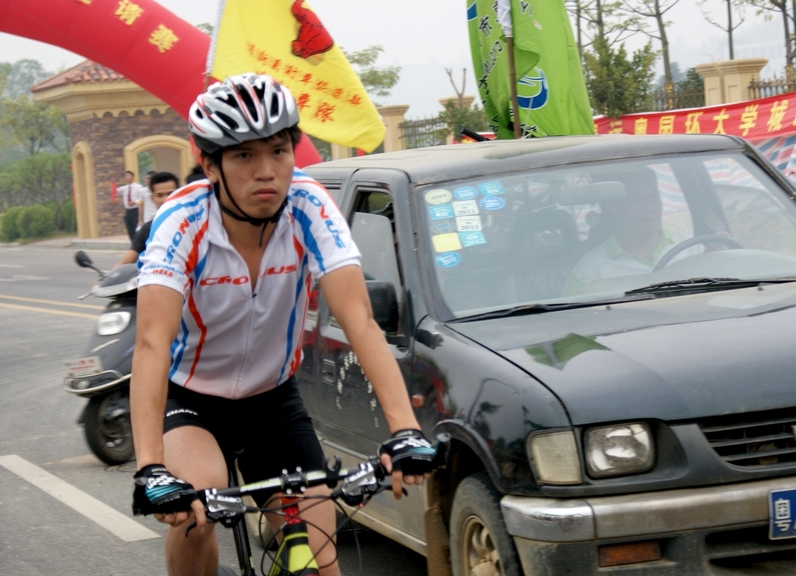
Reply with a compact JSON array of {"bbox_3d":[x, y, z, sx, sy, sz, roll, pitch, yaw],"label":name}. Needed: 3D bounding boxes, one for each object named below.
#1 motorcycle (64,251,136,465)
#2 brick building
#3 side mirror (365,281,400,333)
[{"bbox_3d":[-1.177,0.318,13.843,0.720,1.150,1.820,-2,4,38],"label":"motorcycle"},{"bbox_3d":[-6.285,-3.645,60.754,4.200,4.650,4.200,-6,3,-20],"label":"brick building"},{"bbox_3d":[-0.093,0.066,8.500,0.180,0.175,0.100,-5,3,-14],"label":"side mirror"}]

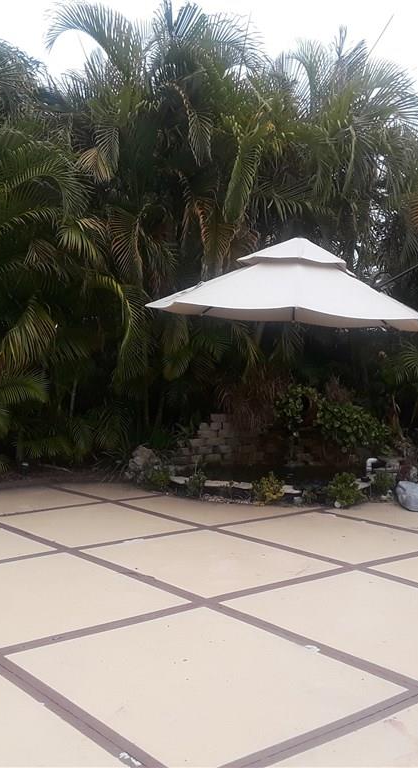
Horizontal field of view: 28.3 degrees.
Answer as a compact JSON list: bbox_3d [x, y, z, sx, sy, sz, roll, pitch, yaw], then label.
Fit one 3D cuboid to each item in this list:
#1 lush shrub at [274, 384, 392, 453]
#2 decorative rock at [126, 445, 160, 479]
[{"bbox_3d":[1.496,0.426,9.950,1.350,0.850,0.800,1,2,6],"label":"lush shrub"},{"bbox_3d":[-0.755,0.894,9.550,0.420,0.400,0.380,1,2,0],"label":"decorative rock"}]

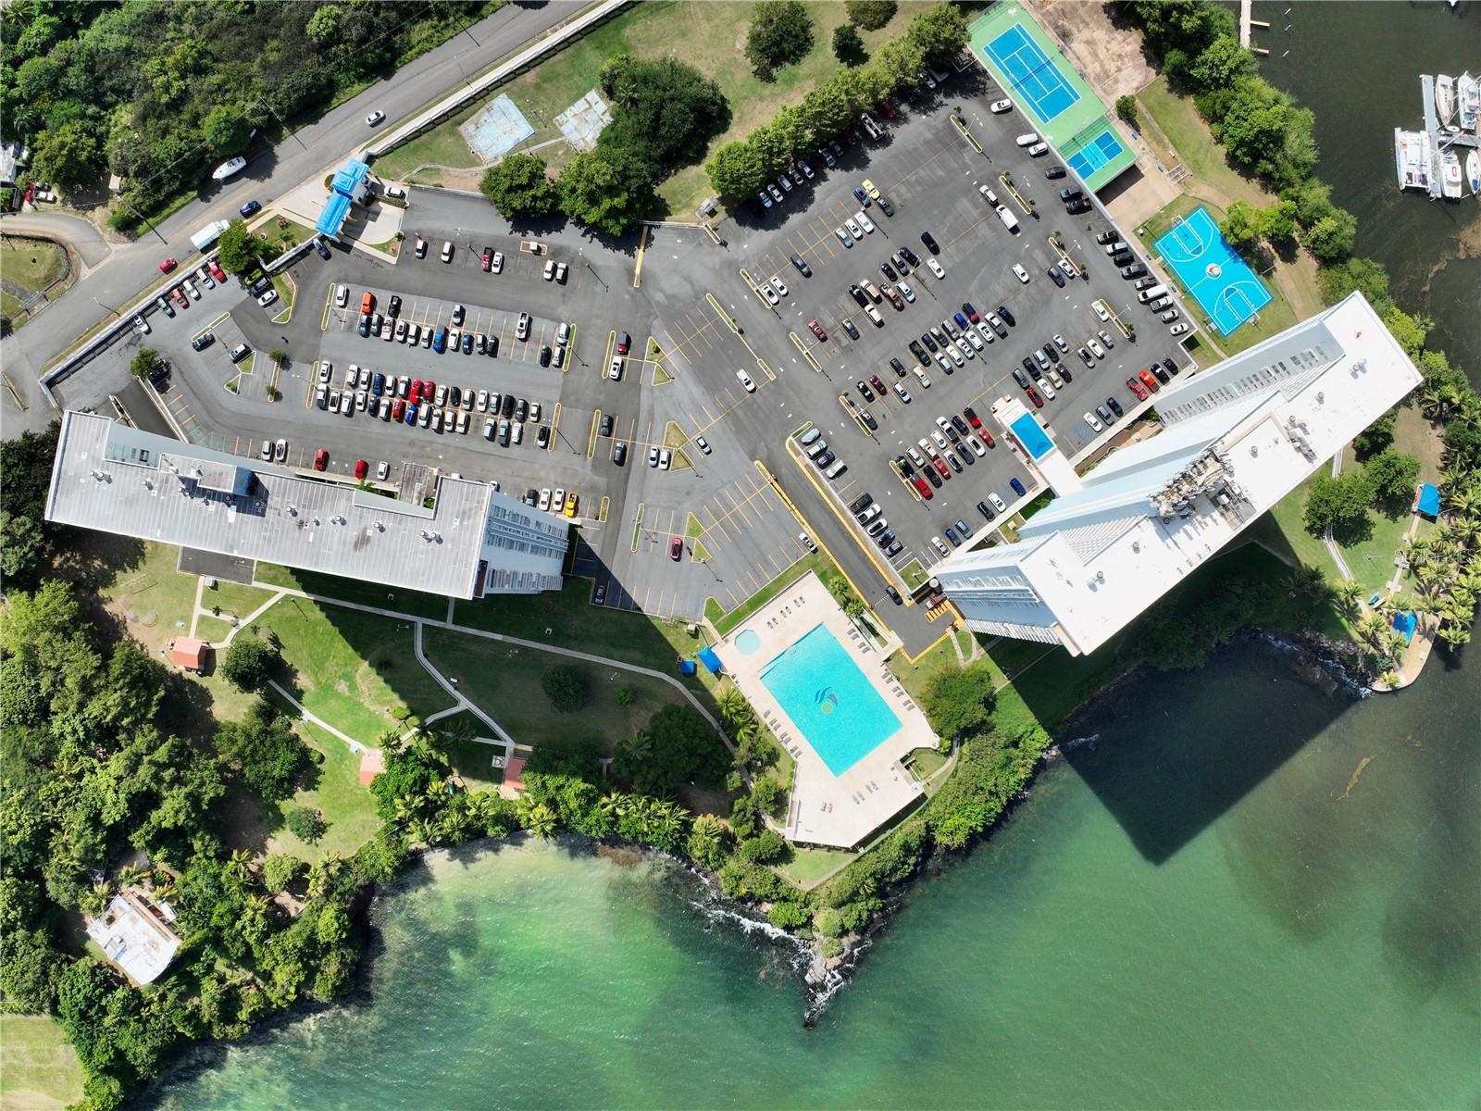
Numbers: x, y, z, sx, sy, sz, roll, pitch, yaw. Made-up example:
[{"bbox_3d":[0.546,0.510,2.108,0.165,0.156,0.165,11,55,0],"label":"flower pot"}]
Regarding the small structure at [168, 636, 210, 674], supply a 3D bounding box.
[{"bbox_3d":[-132.200,23.807,246.051,6.800,4.100,6.700,9,88,1],"label":"small structure"}]

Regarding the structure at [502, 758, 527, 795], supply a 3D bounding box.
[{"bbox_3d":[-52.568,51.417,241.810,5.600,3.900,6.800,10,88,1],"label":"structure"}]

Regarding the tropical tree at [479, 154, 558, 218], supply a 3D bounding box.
[{"bbox_3d":[-52.642,-87.015,241.808,17.200,9.500,14.800,-1,88,1],"label":"tropical tree"}]

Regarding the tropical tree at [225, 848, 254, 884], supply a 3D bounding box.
[{"bbox_3d":[-116.203,72.131,239.714,6.900,8.000,8.100,-1,88,1],"label":"tropical tree"}]

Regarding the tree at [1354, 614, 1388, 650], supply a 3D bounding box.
[{"bbox_3d":[146.359,17.518,239.852,7.400,7.500,7.800,1,88,1],"label":"tree"}]

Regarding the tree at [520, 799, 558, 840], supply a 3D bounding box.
[{"bbox_3d":[-48.117,63.123,247.348,8.800,8.500,8.800,0,88,0],"label":"tree"}]

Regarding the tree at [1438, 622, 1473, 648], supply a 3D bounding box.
[{"bbox_3d":[169.909,18.961,247.013,7.400,8.800,6.800,0,88,0],"label":"tree"}]

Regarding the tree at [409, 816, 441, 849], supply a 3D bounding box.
[{"bbox_3d":[-75.476,66.177,247.752,7.200,7.800,7.200,0,88,0],"label":"tree"}]

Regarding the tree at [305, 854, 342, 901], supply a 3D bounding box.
[{"bbox_3d":[-98.264,75.959,245.173,8.000,8.500,9.500,0,88,0],"label":"tree"}]

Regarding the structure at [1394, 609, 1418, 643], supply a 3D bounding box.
[{"bbox_3d":[160.896,17.382,249.230,4.600,3.600,6.400,14,88,1],"label":"structure"}]

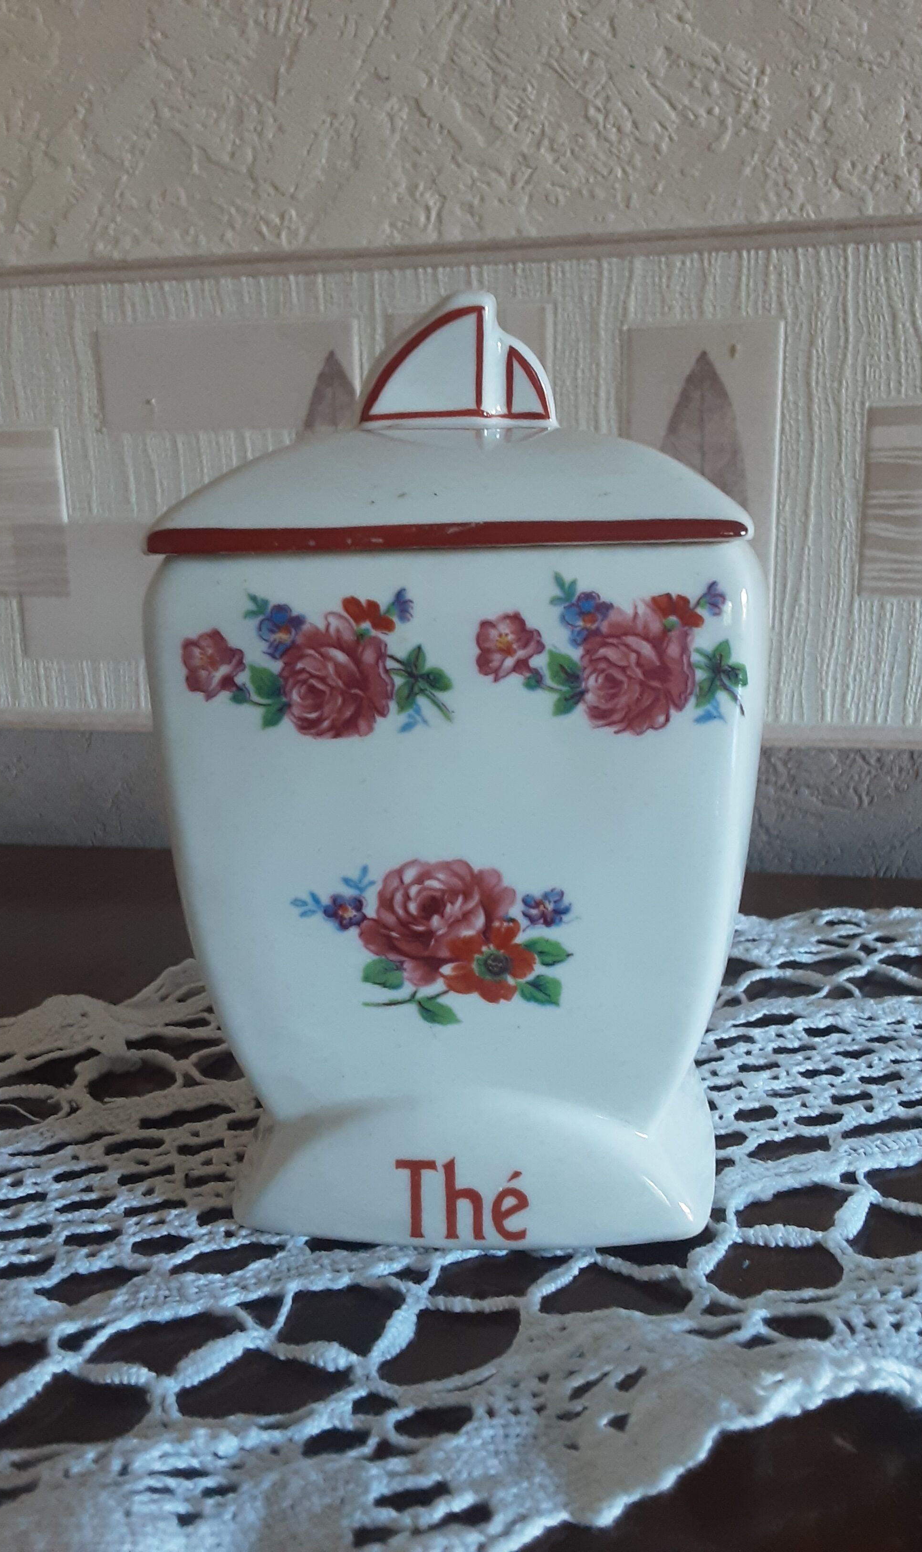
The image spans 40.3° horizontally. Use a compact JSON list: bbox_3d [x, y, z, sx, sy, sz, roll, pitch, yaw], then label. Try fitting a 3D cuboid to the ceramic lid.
[{"bbox_3d":[-0.003,-0.082,0.289,0.124,0.057,0.084,0,11,3],"label":"ceramic lid"}]

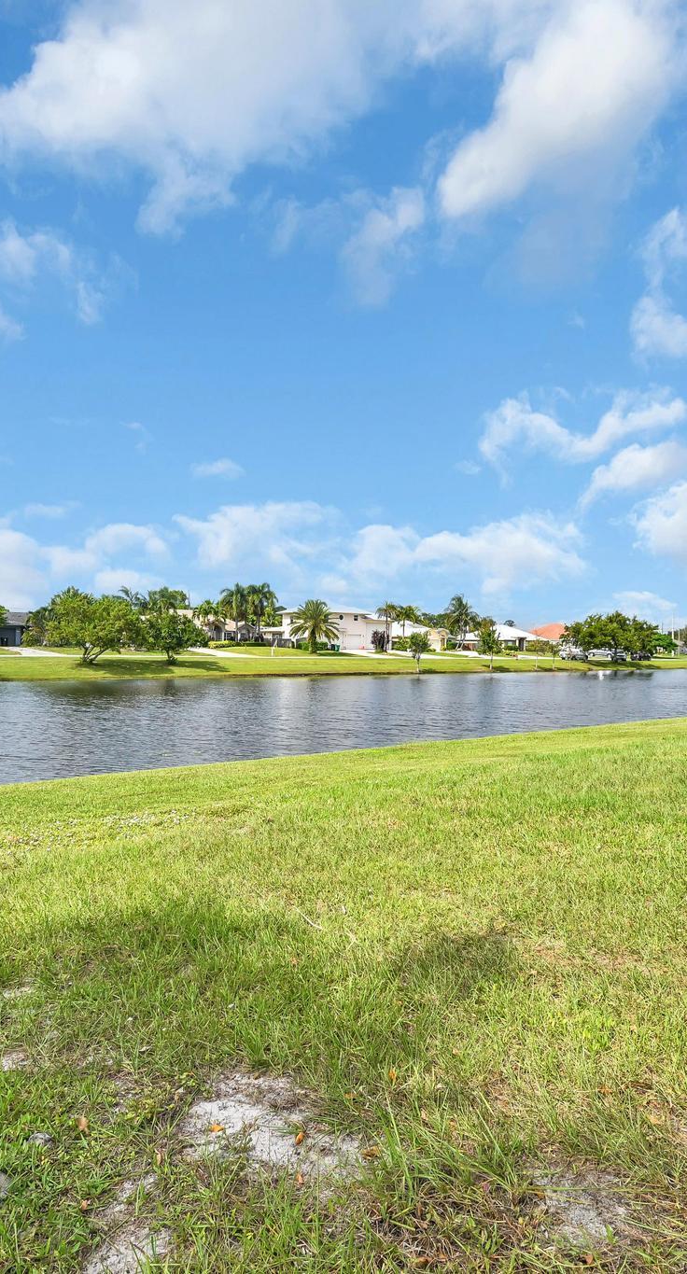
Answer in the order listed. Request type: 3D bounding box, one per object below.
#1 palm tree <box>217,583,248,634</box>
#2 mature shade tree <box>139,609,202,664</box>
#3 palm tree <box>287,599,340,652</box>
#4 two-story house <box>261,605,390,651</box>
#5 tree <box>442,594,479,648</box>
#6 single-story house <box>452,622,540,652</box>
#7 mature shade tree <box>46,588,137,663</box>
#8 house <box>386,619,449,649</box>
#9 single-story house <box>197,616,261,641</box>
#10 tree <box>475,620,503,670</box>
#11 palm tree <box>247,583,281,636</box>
[{"bbox_3d":[-15.587,-3.387,107.000,4.700,8.710,4.700,0,-1,-8],"label":"palm tree"},{"bbox_3d":[-16.060,0.000,69.500,5.800,5.030,5.800,1,-2,-35],"label":"mature shade tree"},{"bbox_3d":[-3.740,-1.310,93.000,6.540,6.730,6.540,0,-1,0],"label":"palm tree"},{"bbox_3d":[-3.228,-1.476,122.344,15.500,7.300,13.500,1,-2,-39],"label":"two-story house"},{"bbox_3d":[20.504,-2.613,130.000,6.200,9.930,6.200,0,-1,9],"label":"tree"},{"bbox_3d":[31.007,0.151,149.903,16.000,5.400,12.000,1,-2,-39],"label":"single-story house"},{"bbox_3d":[-23.360,-1.040,69.000,8.000,7.070,8.000,1,-1,-19],"label":"mature shade tree"},{"bbox_3d":[10.978,-0.173,115.000,12.500,4.970,11.000,1,-2,-38],"label":"house"},{"bbox_3d":[-21.254,-1.127,112.155,13.200,4.900,12.000,1,-2,-39],"label":"single-story house"},{"bbox_3d":[17.528,0.894,89.000,3.400,6.080,3.400,0,-2,0],"label":"tree"},{"bbox_3d":[-10.440,-3.150,98.000,4.530,7.880,4.530,0,-1,0],"label":"palm tree"}]

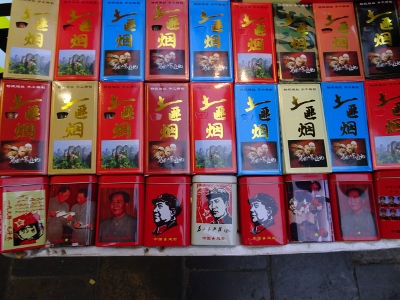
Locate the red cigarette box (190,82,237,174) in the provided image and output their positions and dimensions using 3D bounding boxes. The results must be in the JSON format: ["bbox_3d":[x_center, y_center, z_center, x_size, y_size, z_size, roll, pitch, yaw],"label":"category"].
[{"bbox_3d":[0.018,-0.031,0.409,0.064,0.023,0.133,-1,83,-3],"label":"red cigarette box"}]

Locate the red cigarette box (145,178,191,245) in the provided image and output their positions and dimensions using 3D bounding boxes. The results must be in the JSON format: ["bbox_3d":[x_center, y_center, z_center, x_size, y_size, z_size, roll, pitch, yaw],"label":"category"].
[{"bbox_3d":[-0.044,0.085,0.392,0.062,0.024,0.094,0,83,-2],"label":"red cigarette box"}]

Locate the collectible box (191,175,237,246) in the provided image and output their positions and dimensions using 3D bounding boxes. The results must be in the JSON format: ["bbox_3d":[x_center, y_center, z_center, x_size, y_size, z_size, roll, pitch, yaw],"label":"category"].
[{"bbox_3d":[0.019,0.084,0.395,0.062,0.024,0.094,1,83,-2],"label":"collectible box"}]

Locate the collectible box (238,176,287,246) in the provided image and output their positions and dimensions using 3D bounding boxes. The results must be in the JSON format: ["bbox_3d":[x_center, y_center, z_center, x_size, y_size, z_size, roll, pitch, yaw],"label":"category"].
[{"bbox_3d":[0.087,0.085,0.397,0.062,0.024,0.094,-1,83,-3],"label":"collectible box"}]

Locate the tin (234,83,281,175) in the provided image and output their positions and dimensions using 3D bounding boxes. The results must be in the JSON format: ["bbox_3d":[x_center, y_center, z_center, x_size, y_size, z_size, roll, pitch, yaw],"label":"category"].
[{"bbox_3d":[0.083,-0.029,0.411,0.064,0.023,0.133,-1,83,-3],"label":"tin"}]

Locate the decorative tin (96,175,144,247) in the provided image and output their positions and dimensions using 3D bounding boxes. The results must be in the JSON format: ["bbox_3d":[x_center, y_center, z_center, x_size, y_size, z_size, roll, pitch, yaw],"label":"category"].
[{"bbox_3d":[-0.108,0.084,0.389,0.062,0.024,0.094,0,83,-3],"label":"decorative tin"}]

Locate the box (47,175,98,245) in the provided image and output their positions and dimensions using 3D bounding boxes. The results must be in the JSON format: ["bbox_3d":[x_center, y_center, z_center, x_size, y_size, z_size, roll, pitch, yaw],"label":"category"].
[{"bbox_3d":[-0.172,0.083,0.386,0.062,0.024,0.094,-1,83,-3],"label":"box"}]

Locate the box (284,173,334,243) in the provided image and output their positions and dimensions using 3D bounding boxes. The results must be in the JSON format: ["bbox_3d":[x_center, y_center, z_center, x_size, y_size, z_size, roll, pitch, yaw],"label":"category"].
[{"bbox_3d":[0.153,0.082,0.401,0.062,0.024,0.094,-2,83,-3],"label":"box"}]

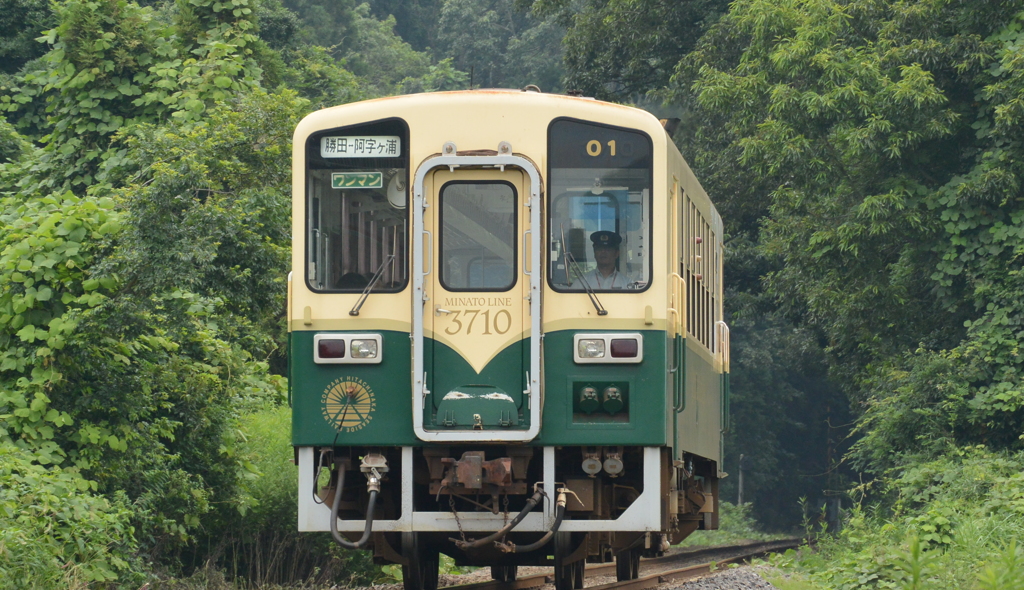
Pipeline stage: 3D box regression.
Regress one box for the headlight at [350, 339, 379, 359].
[{"bbox_3d":[-1.058,0.386,60.681,0.198,0.140,0.090,0,-2,3],"label":"headlight"}]

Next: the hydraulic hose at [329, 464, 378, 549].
[{"bbox_3d":[-1.138,1.518,60.625,0.359,0.632,0.200,0,-2,3],"label":"hydraulic hose"}]

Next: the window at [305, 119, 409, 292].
[{"bbox_3d":[-1.114,-0.643,60.701,0.748,1.251,0.050,0,-2,3],"label":"window"}]

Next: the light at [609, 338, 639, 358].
[{"bbox_3d":[0.809,0.386,60.596,0.197,0.140,0.070,0,-2,3],"label":"light"}]

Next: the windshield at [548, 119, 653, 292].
[{"bbox_3d":[0.639,-0.642,60.621,0.747,1.249,0.050,0,-2,3],"label":"windshield"}]

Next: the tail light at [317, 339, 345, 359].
[{"bbox_3d":[-1.292,0.386,60.692,0.198,0.140,0.070,0,-2,3],"label":"tail light"}]

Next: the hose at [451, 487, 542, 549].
[{"bbox_3d":[-0.104,1.609,60.525,0.674,0.444,0.200,0,-2,3],"label":"hose"}]

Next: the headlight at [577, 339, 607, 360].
[{"bbox_3d":[0.576,0.386,60.606,0.197,0.140,0.090,0,-2,3],"label":"headlight"}]

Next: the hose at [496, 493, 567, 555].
[{"bbox_3d":[0.140,1.634,60.513,0.502,0.451,0.200,0,-2,3],"label":"hose"}]

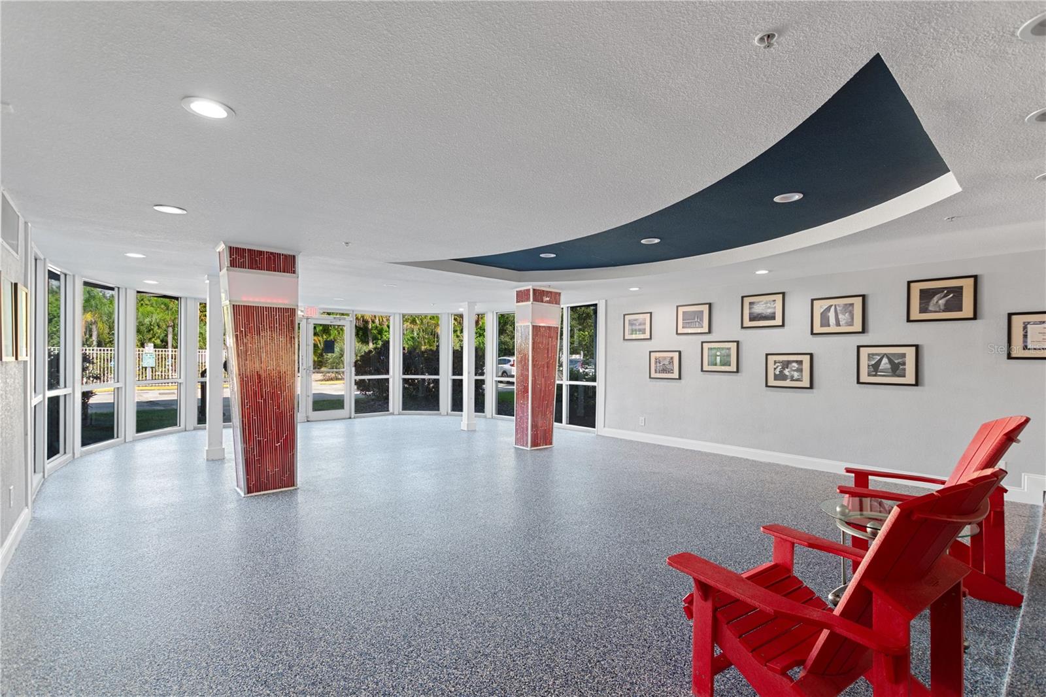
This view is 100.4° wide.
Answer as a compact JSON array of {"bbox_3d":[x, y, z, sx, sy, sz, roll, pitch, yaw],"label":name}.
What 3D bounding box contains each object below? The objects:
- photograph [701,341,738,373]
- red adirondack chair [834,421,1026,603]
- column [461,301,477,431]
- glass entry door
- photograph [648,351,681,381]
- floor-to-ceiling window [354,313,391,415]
[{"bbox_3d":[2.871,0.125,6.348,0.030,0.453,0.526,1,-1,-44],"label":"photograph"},{"bbox_3d":[2.594,0.933,2.842,0.860,1.030,0.760,0,-1,37],"label":"red adirondack chair"},{"bbox_3d":[-1.045,0.331,8.270,0.215,2.430,0.215,2,-1,-41],"label":"column"},{"bbox_3d":[-4.156,0.460,9.356,0.870,2.140,0.050,1,-1,-36],"label":"glass entry door"},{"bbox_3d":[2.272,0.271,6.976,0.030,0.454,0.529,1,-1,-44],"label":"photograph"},{"bbox_3d":[-3.403,0.362,9.899,0.840,2.270,0.080,1,-1,-36],"label":"floor-to-ceiling window"}]

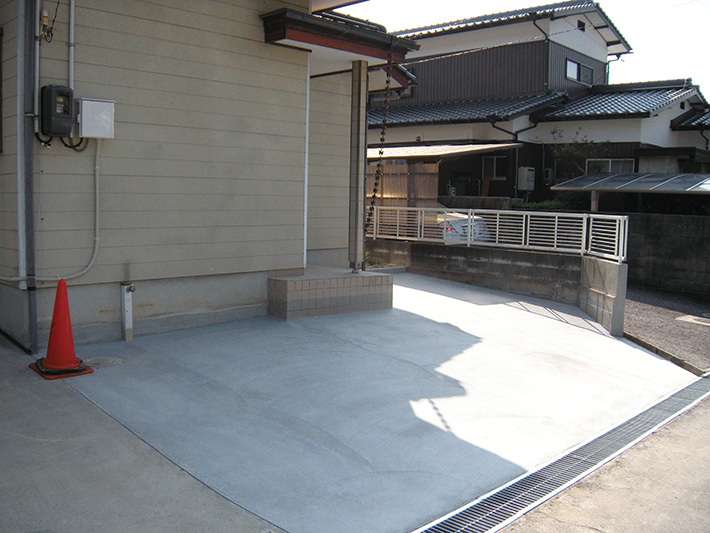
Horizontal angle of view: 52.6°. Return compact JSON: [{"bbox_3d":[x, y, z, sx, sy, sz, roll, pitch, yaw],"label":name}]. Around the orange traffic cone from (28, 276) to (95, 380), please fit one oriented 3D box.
[{"bbox_3d":[-2.220,0.444,5.423,0.375,0.690,0.375,6,8,41],"label":"orange traffic cone"}]

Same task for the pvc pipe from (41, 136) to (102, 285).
[{"bbox_3d":[-2.346,-0.462,5.899,0.040,1.180,0.530,7,8,43],"label":"pvc pipe"}]

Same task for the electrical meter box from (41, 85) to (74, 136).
[{"bbox_3d":[-2.359,-1.228,5.702,0.165,0.410,0.210,7,8,43],"label":"electrical meter box"}]

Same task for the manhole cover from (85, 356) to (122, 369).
[{"bbox_3d":[-1.970,0.761,5.629,0.290,0.025,0.290,-5,11,-44],"label":"manhole cover"}]

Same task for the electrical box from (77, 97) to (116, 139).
[{"bbox_3d":[-2.155,-1.216,5.943,0.140,0.320,0.305,7,8,43],"label":"electrical box"}]

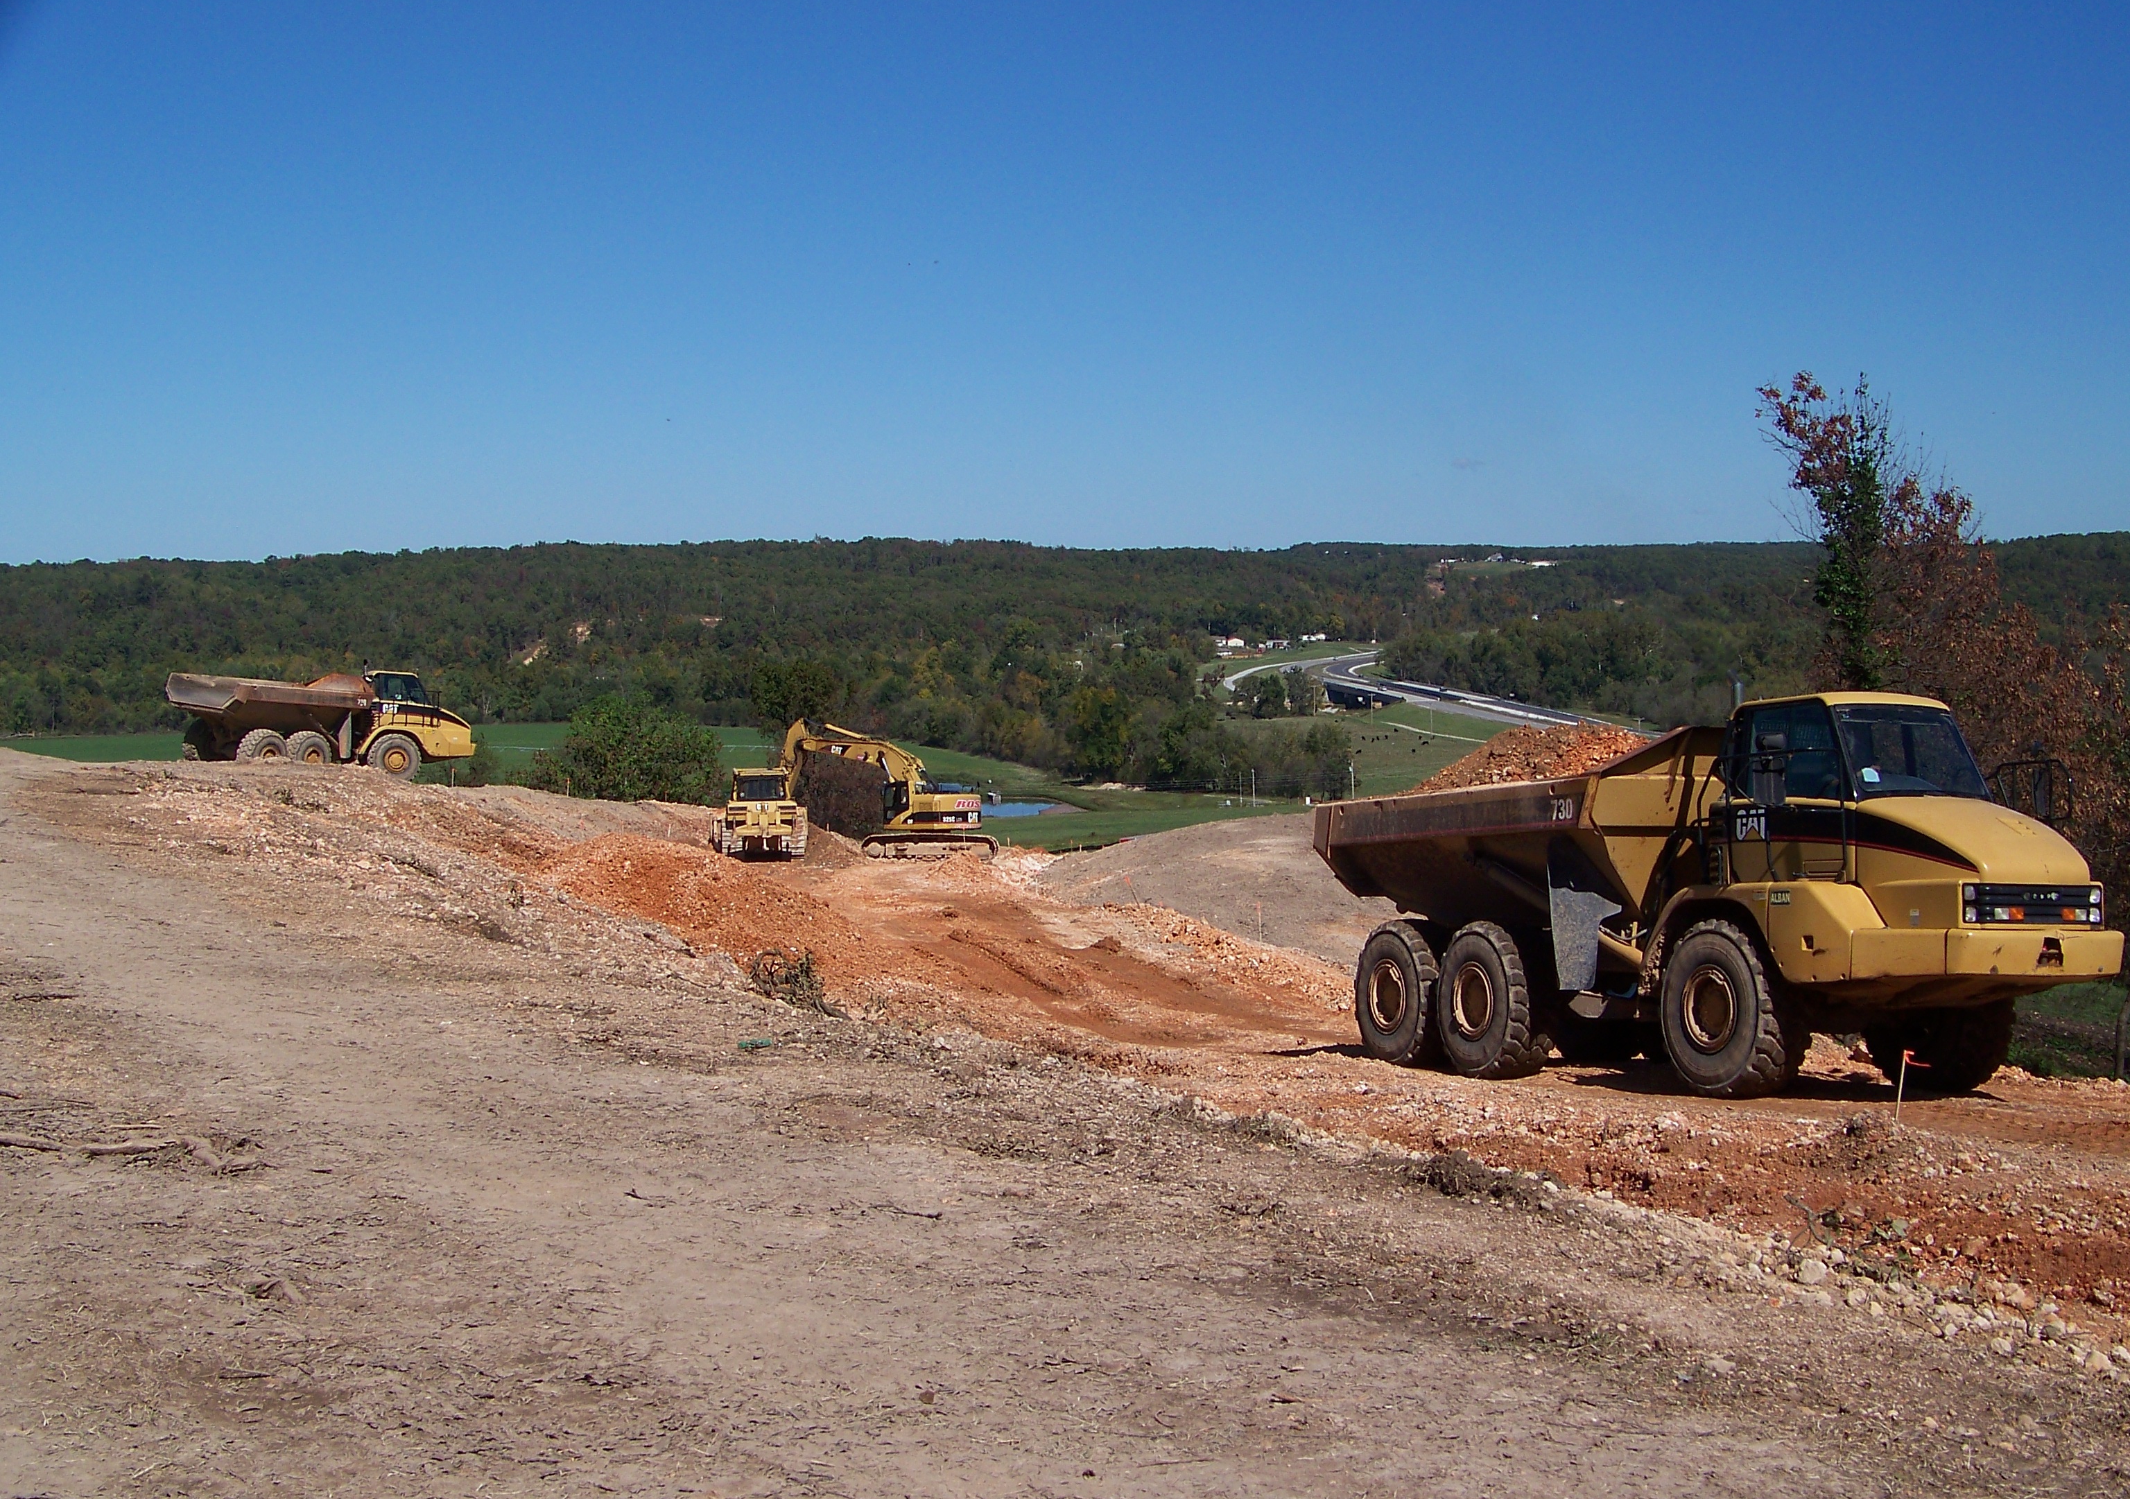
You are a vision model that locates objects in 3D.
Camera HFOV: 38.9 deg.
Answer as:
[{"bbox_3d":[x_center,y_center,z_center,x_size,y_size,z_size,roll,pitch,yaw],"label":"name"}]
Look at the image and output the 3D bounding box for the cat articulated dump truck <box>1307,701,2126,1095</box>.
[{"bbox_3d":[5.959,1.410,28.627,3.050,3.480,9.950,1,-4,-21],"label":"cat articulated dump truck"}]

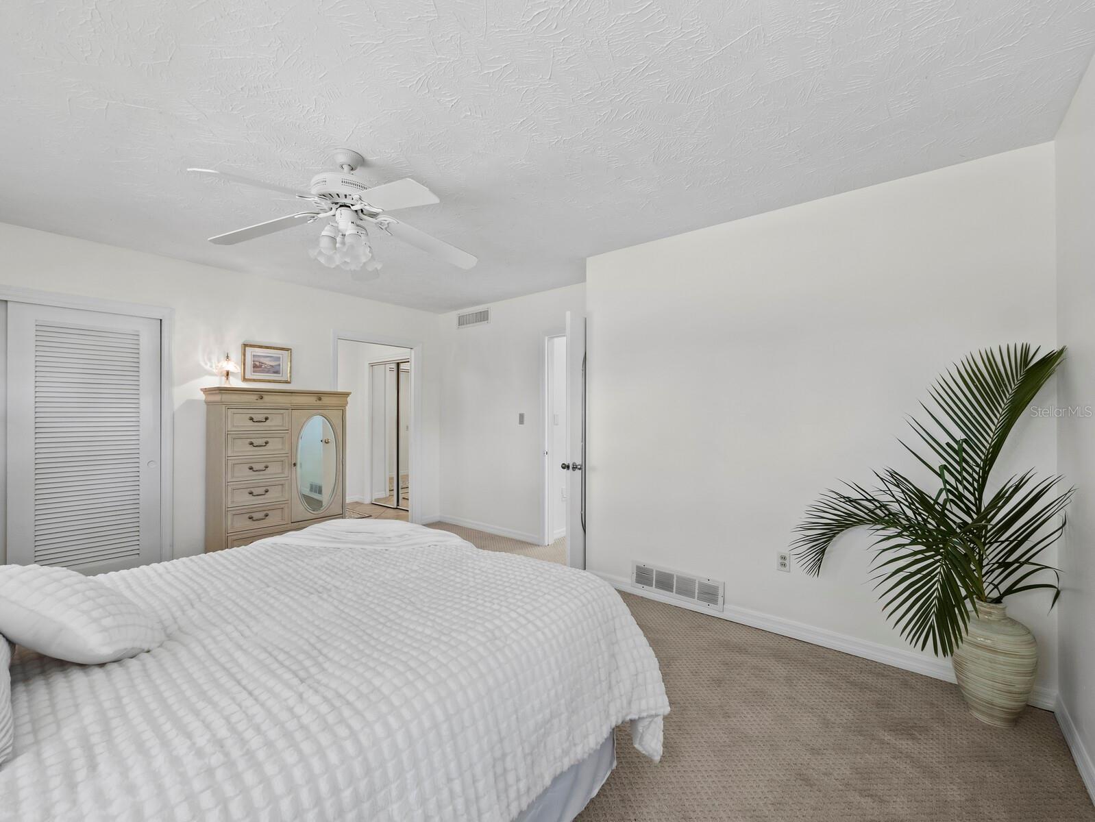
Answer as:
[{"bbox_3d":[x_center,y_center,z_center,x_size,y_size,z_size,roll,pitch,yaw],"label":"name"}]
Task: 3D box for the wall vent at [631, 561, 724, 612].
[{"bbox_3d":[0.874,1.192,3.039,0.655,0.190,0.025,0,0,38],"label":"wall vent"}]

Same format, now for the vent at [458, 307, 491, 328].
[{"bbox_3d":[-0.823,-1.028,4.927,0.540,0.175,0.020,0,0,38],"label":"vent"}]

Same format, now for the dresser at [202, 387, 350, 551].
[{"bbox_3d":[-2.239,0.584,3.728,0.443,1.500,0.975,0,0,38],"label":"dresser"}]

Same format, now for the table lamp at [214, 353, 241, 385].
[{"bbox_3d":[-2.504,-0.313,3.462,0.170,0.295,0.170,0,0,38],"label":"table lamp"}]

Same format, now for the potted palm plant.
[{"bbox_3d":[1.622,0.530,1.982,0.957,1.610,0.685,0,0,38],"label":"potted palm plant"}]

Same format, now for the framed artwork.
[{"bbox_3d":[-2.422,-0.399,3.836,0.030,0.310,0.385,0,0,38],"label":"framed artwork"}]

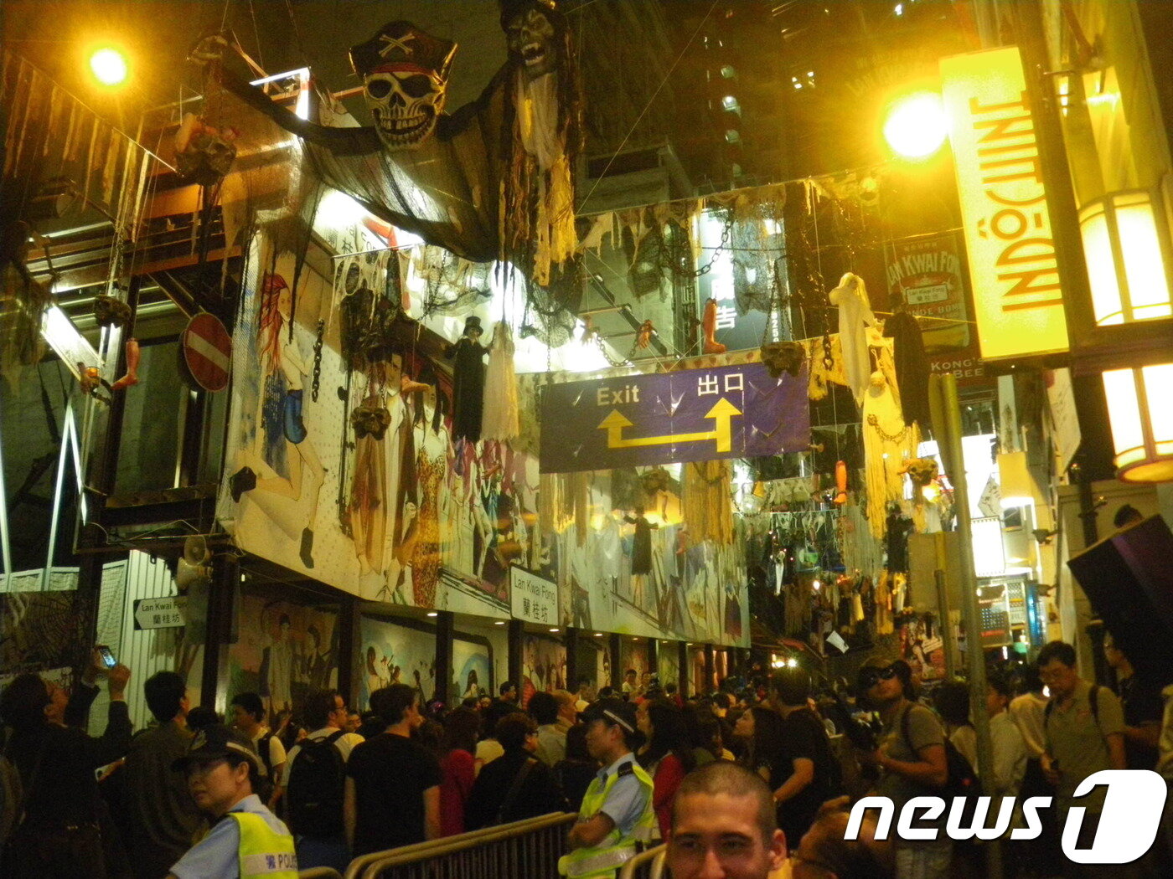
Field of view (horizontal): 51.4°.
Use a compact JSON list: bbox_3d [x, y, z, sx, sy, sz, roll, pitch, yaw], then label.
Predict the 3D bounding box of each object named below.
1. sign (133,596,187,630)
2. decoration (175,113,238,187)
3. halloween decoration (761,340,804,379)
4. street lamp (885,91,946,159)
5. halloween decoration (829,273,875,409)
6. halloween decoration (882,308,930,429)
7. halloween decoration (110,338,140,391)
[{"bbox_3d":[-3.502,1.457,10.200,0.580,0.245,0.040,-7,-20,16],"label":"sign"},{"bbox_3d":[-2.487,-1.905,8.000,0.360,0.380,0.320,0,-19,-3],"label":"decoration"},{"bbox_3d":[1.765,-0.717,11.000,0.370,0.280,0.270,-6,-19,13],"label":"halloween decoration"},{"bbox_3d":[2.963,-2.831,11.000,0.500,0.420,0.500,-6,-19,13],"label":"street lamp"},{"bbox_3d":[2.284,-0.860,10.500,0.330,1.200,0.250,-2,-19,3],"label":"halloween decoration"},{"bbox_3d":[2.745,-0.612,10.500,0.330,1.080,0.250,-6,-19,13],"label":"halloween decoration"},{"bbox_3d":[-3.709,-0.607,9.800,0.190,0.430,0.110,-7,-20,16],"label":"halloween decoration"}]

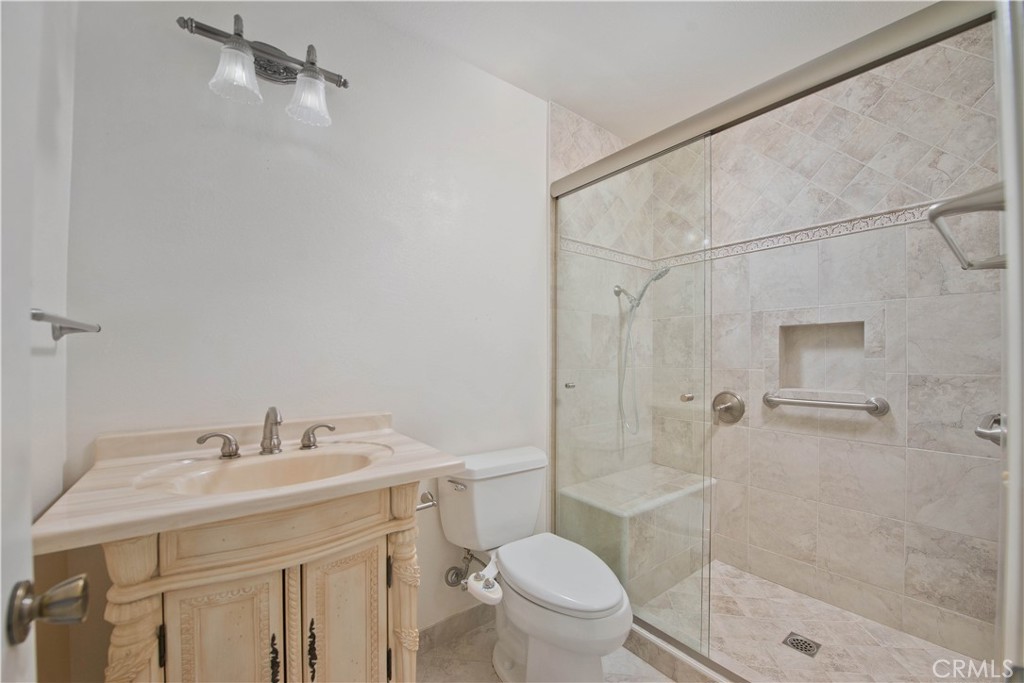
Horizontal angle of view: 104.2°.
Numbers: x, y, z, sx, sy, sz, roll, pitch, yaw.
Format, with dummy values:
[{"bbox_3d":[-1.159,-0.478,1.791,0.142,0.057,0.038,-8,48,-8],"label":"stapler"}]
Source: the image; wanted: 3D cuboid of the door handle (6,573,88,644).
[{"bbox_3d":[-0.511,0.289,0.443,0.057,0.067,0.067,1,-1,-41],"label":"door handle"}]

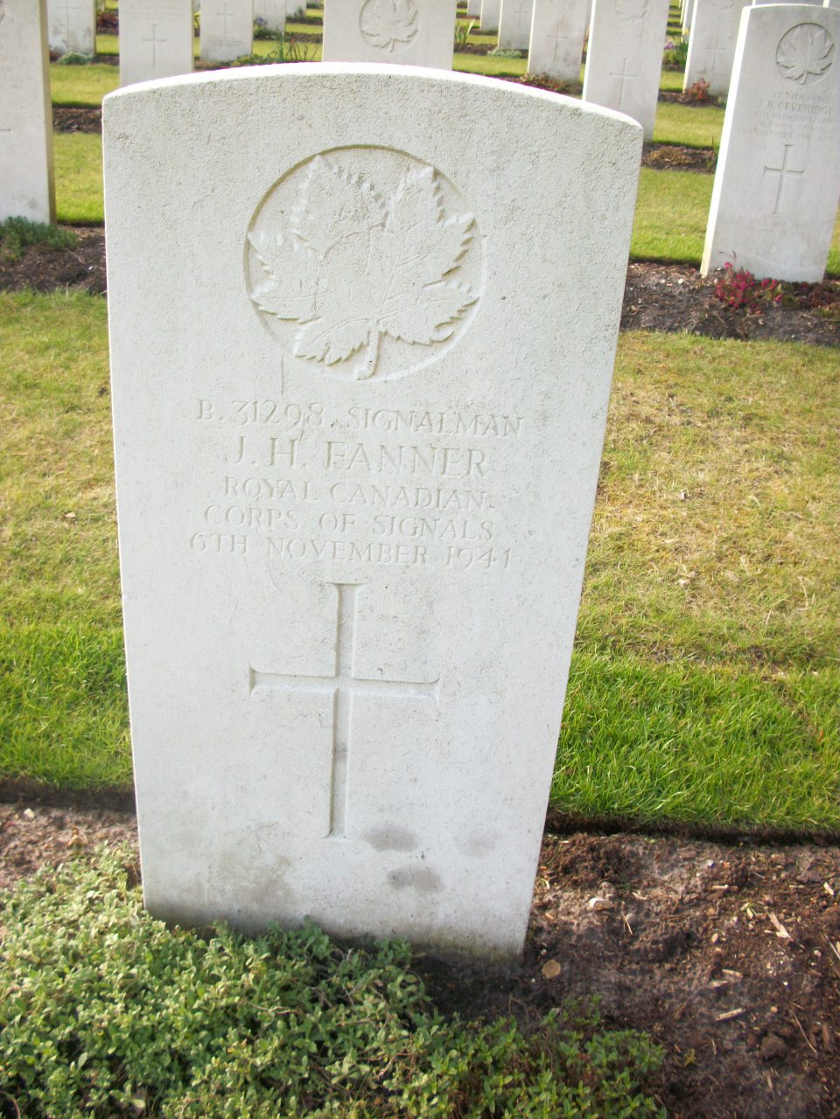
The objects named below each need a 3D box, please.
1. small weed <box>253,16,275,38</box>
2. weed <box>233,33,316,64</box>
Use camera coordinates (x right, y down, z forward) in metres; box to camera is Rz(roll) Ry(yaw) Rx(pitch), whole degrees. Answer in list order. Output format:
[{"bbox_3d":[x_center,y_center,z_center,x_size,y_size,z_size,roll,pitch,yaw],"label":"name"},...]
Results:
[{"bbox_3d":[-1.474,-5.039,10.685,0.240,0.200,0.220,4,27,0],"label":"small weed"},{"bbox_3d":[-1.055,-3.706,8.246,0.580,0.240,0.340,4,27,0],"label":"weed"}]

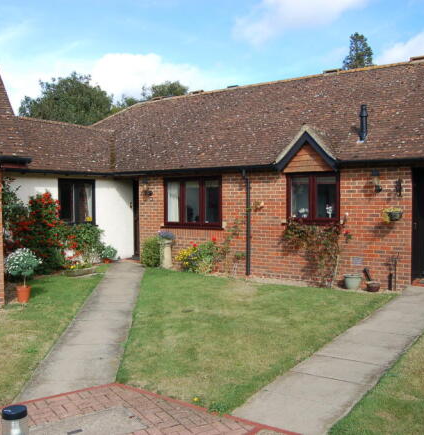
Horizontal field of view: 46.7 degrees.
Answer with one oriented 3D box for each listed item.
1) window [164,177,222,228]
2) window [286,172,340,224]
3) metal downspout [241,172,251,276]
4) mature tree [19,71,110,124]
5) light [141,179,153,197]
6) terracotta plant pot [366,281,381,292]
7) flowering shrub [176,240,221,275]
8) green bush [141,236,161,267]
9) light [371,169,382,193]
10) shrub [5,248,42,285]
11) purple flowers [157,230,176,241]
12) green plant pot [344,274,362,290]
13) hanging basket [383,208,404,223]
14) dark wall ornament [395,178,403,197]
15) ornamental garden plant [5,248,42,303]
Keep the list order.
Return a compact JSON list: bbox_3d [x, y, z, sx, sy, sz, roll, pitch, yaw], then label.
[{"bbox_3d":[-0.448,-0.354,11.762,1.630,1.210,0.120,1,3,32],"label":"window"},{"bbox_3d":[2.080,-0.380,10.160,1.180,1.070,0.100,1,3,33],"label":"window"},{"bbox_3d":[0.751,0.110,10.847,0.085,2.360,0.260,1,3,32],"label":"metal downspout"},{"bbox_3d":[-9.958,-4.762,34.203,7.200,10.560,7.200,1,3,33],"label":"mature tree"},{"bbox_3d":[-1.632,-0.757,12.390,0.160,0.440,0.250,1,3,33],"label":"light"},{"bbox_3d":[3.070,1.316,9.327,0.260,0.180,0.260,-1,2,0],"label":"terracotta plant pot"},{"bbox_3d":[-0.342,0.900,11.386,1.050,0.720,0.600,1,3,33],"label":"flowering shrub"},{"bbox_3d":[-1.495,0.848,12.138,0.560,0.720,0.520,0,1,0],"label":"green bush"},{"bbox_3d":[3.126,-0.688,9.280,0.160,0.450,0.250,1,3,33],"label":"light"},{"bbox_3d":[-3.305,0.879,8.572,0.600,0.570,0.600,1,3,32],"label":"shrub"},{"bbox_3d":[-1.092,0.435,11.864,0.460,0.240,0.430,0,1,0],"label":"purple flowers"},{"bbox_3d":[2.743,1.260,9.521,0.345,0.280,0.345,-1,2,0],"label":"green plant pot"},{"bbox_3d":[3.391,-0.032,9.177,0.360,0.240,0.260,1,3,32],"label":"hanging basket"},{"bbox_3d":[3.593,-0.578,9.457,0.135,0.365,0.060,1,2,32],"label":"dark wall ornament"},{"bbox_3d":[-3.304,1.034,8.579,0.600,0.880,0.600,1,3,32],"label":"ornamental garden plant"}]

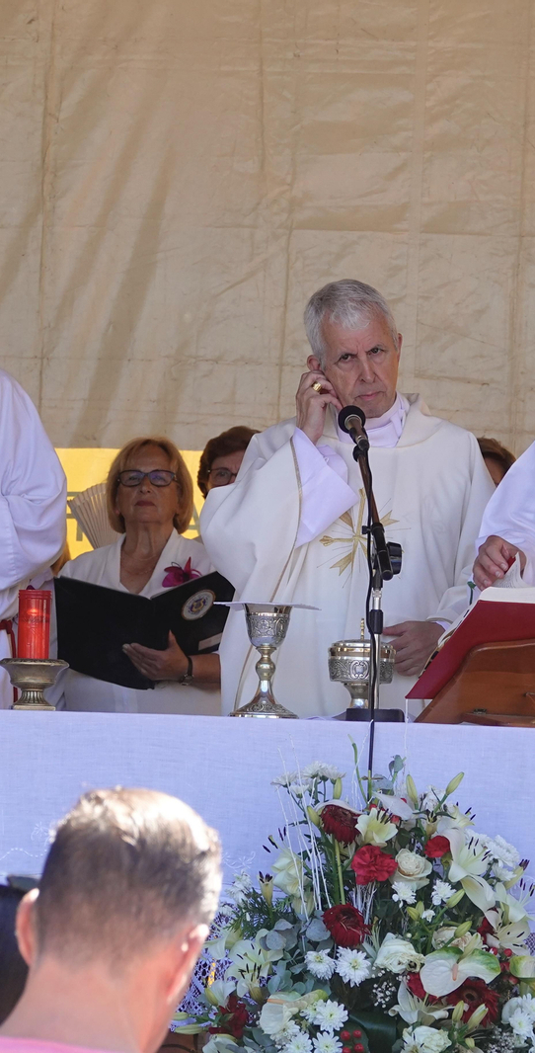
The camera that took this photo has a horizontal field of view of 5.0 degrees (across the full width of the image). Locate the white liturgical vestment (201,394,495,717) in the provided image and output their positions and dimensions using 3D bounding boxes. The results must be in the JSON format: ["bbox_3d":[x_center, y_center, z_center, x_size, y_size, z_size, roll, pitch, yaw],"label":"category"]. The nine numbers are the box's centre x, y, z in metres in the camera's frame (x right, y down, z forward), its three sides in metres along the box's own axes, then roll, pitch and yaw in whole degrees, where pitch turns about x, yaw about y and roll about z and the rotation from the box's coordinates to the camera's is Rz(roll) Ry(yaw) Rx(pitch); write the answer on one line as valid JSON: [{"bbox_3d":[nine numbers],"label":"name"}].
[{"bbox_3d":[0.131,0.402,11.374,0.550,1.300,0.430,2,-2,6],"label":"white liturgical vestment"}]

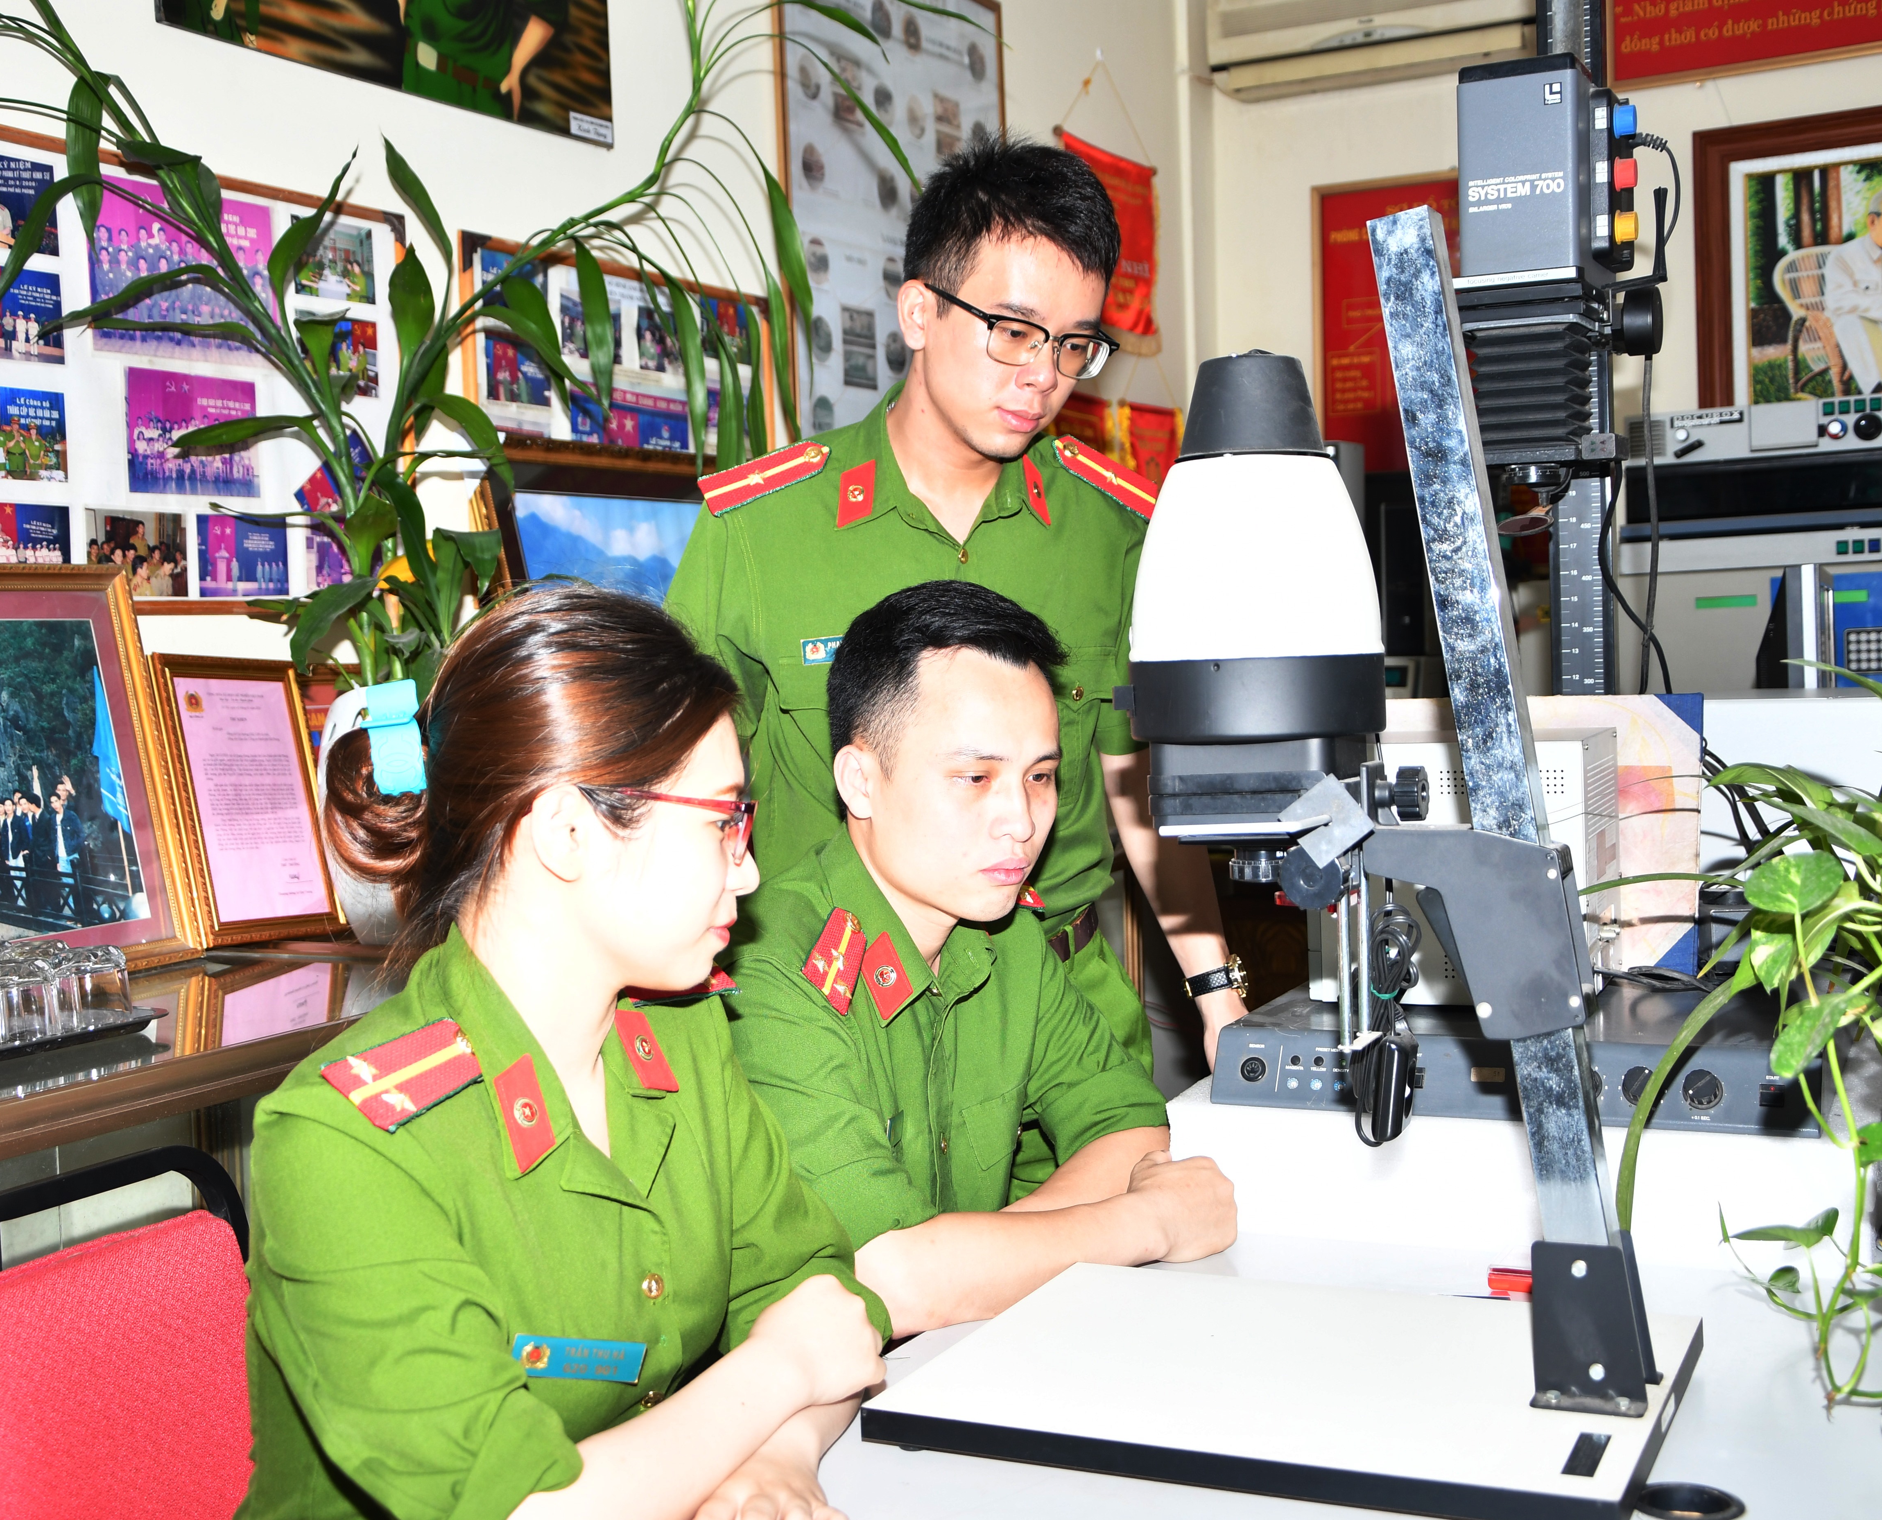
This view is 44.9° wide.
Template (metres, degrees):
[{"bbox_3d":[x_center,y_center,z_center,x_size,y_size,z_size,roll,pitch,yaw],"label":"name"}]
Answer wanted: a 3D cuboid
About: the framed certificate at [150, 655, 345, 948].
[{"bbox_3d":[-0.814,0.046,2.697,0.030,0.340,0.256,-15,-5,21],"label":"framed certificate"}]

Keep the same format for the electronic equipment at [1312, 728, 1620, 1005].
[{"bbox_3d":[0.482,0.092,2.052,0.241,0.228,0.220,-1,3,26],"label":"electronic equipment"}]

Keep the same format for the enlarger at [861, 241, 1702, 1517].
[{"bbox_3d":[0.220,0.040,1.458,0.459,0.742,0.356,-1,3,26],"label":"enlarger"}]

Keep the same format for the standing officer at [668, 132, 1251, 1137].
[{"bbox_3d":[0.035,0.300,1.970,0.520,1.670,0.360,-3,3,-18],"label":"standing officer"}]

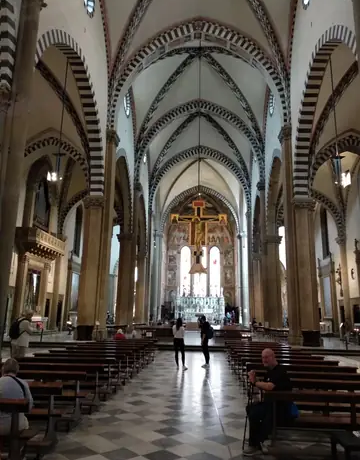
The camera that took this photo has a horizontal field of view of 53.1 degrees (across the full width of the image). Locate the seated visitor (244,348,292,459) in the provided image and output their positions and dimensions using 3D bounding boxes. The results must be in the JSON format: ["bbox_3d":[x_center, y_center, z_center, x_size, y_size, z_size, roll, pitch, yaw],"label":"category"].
[{"bbox_3d":[1.142,2.225,4.705,0.680,1.240,0.520,4,-14,-14],"label":"seated visitor"}]

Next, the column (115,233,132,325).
[{"bbox_3d":[-5.749,5.110,36.597,1.450,9.920,1.450,1,-13,3],"label":"column"}]

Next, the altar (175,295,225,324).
[{"bbox_3d":[2.985,11.972,54.633,7.200,4.400,1.600,0,-13,4],"label":"altar"}]

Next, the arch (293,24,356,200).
[{"bbox_3d":[7.640,-6.603,18.624,0.900,6.377,11.814,0,-13,4],"label":"arch"}]

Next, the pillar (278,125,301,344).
[{"bbox_3d":[7.746,-0.220,25.344,0.900,15.720,0.950,1,-13,3],"label":"pillar"}]

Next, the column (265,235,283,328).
[{"bbox_3d":[9.272,5.275,35.683,1.450,9.870,1.450,1,-13,3],"label":"column"}]

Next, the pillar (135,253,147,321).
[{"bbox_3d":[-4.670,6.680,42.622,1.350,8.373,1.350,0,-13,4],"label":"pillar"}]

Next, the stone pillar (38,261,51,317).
[{"bbox_3d":[-11.044,4.850,29.383,0.550,4.300,0.550,0,-13,4],"label":"stone pillar"}]

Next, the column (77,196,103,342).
[{"bbox_3d":[-6.262,2.426,25.220,1.200,9.870,1.250,1,-13,3],"label":"column"}]

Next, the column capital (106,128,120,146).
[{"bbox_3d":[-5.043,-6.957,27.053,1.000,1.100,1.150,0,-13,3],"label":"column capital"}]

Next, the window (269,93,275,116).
[{"bbox_3d":[8.152,-11.089,31.489,0.350,2.000,1.950,0,-13,4],"label":"window"}]

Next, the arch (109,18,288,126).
[{"bbox_3d":[1.318,-11.423,26.937,12.650,9.095,1.300,0,-13,4],"label":"arch"}]

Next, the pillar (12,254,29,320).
[{"bbox_3d":[-11.286,4.069,25.510,0.580,4.500,0.580,0,-13,4],"label":"pillar"}]

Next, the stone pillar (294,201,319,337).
[{"bbox_3d":[8.510,2.588,24.321,1.200,9.820,1.250,1,-13,3],"label":"stone pillar"}]

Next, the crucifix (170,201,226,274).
[{"bbox_3d":[1.333,0.367,25.578,4.060,5.610,0.300,1,-13,3],"label":"crucifix"}]

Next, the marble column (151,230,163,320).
[{"bbox_3d":[-3.565,7.438,58.156,1.600,15.000,1.600,1,-13,3],"label":"marble column"}]

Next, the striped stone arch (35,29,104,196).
[{"bbox_3d":[-5.930,-6.720,19.391,0.900,6.482,12.127,0,-13,4],"label":"striped stone arch"}]

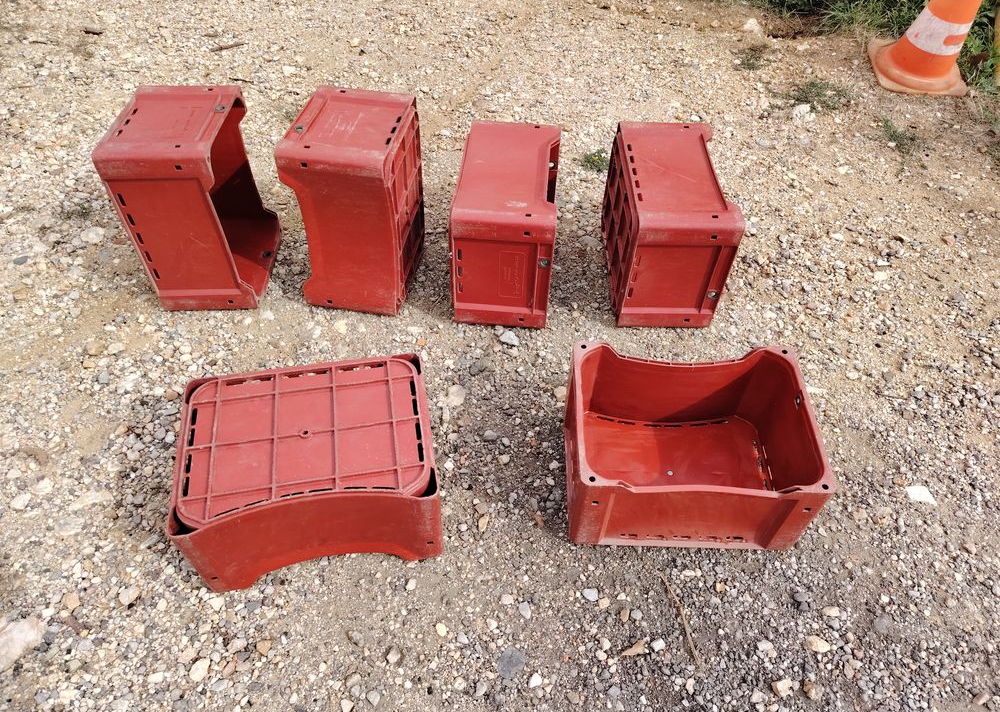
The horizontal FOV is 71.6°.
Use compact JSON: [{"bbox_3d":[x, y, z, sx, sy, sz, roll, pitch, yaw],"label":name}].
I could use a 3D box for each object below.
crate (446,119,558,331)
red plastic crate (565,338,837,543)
[{"bbox_3d":[0.027,-0.428,2.226,0.289,0.405,0.550,4,49,2],"label":"crate"},{"bbox_3d":[0.447,0.219,1.702,0.540,0.285,0.400,2,50,0],"label":"red plastic crate"}]

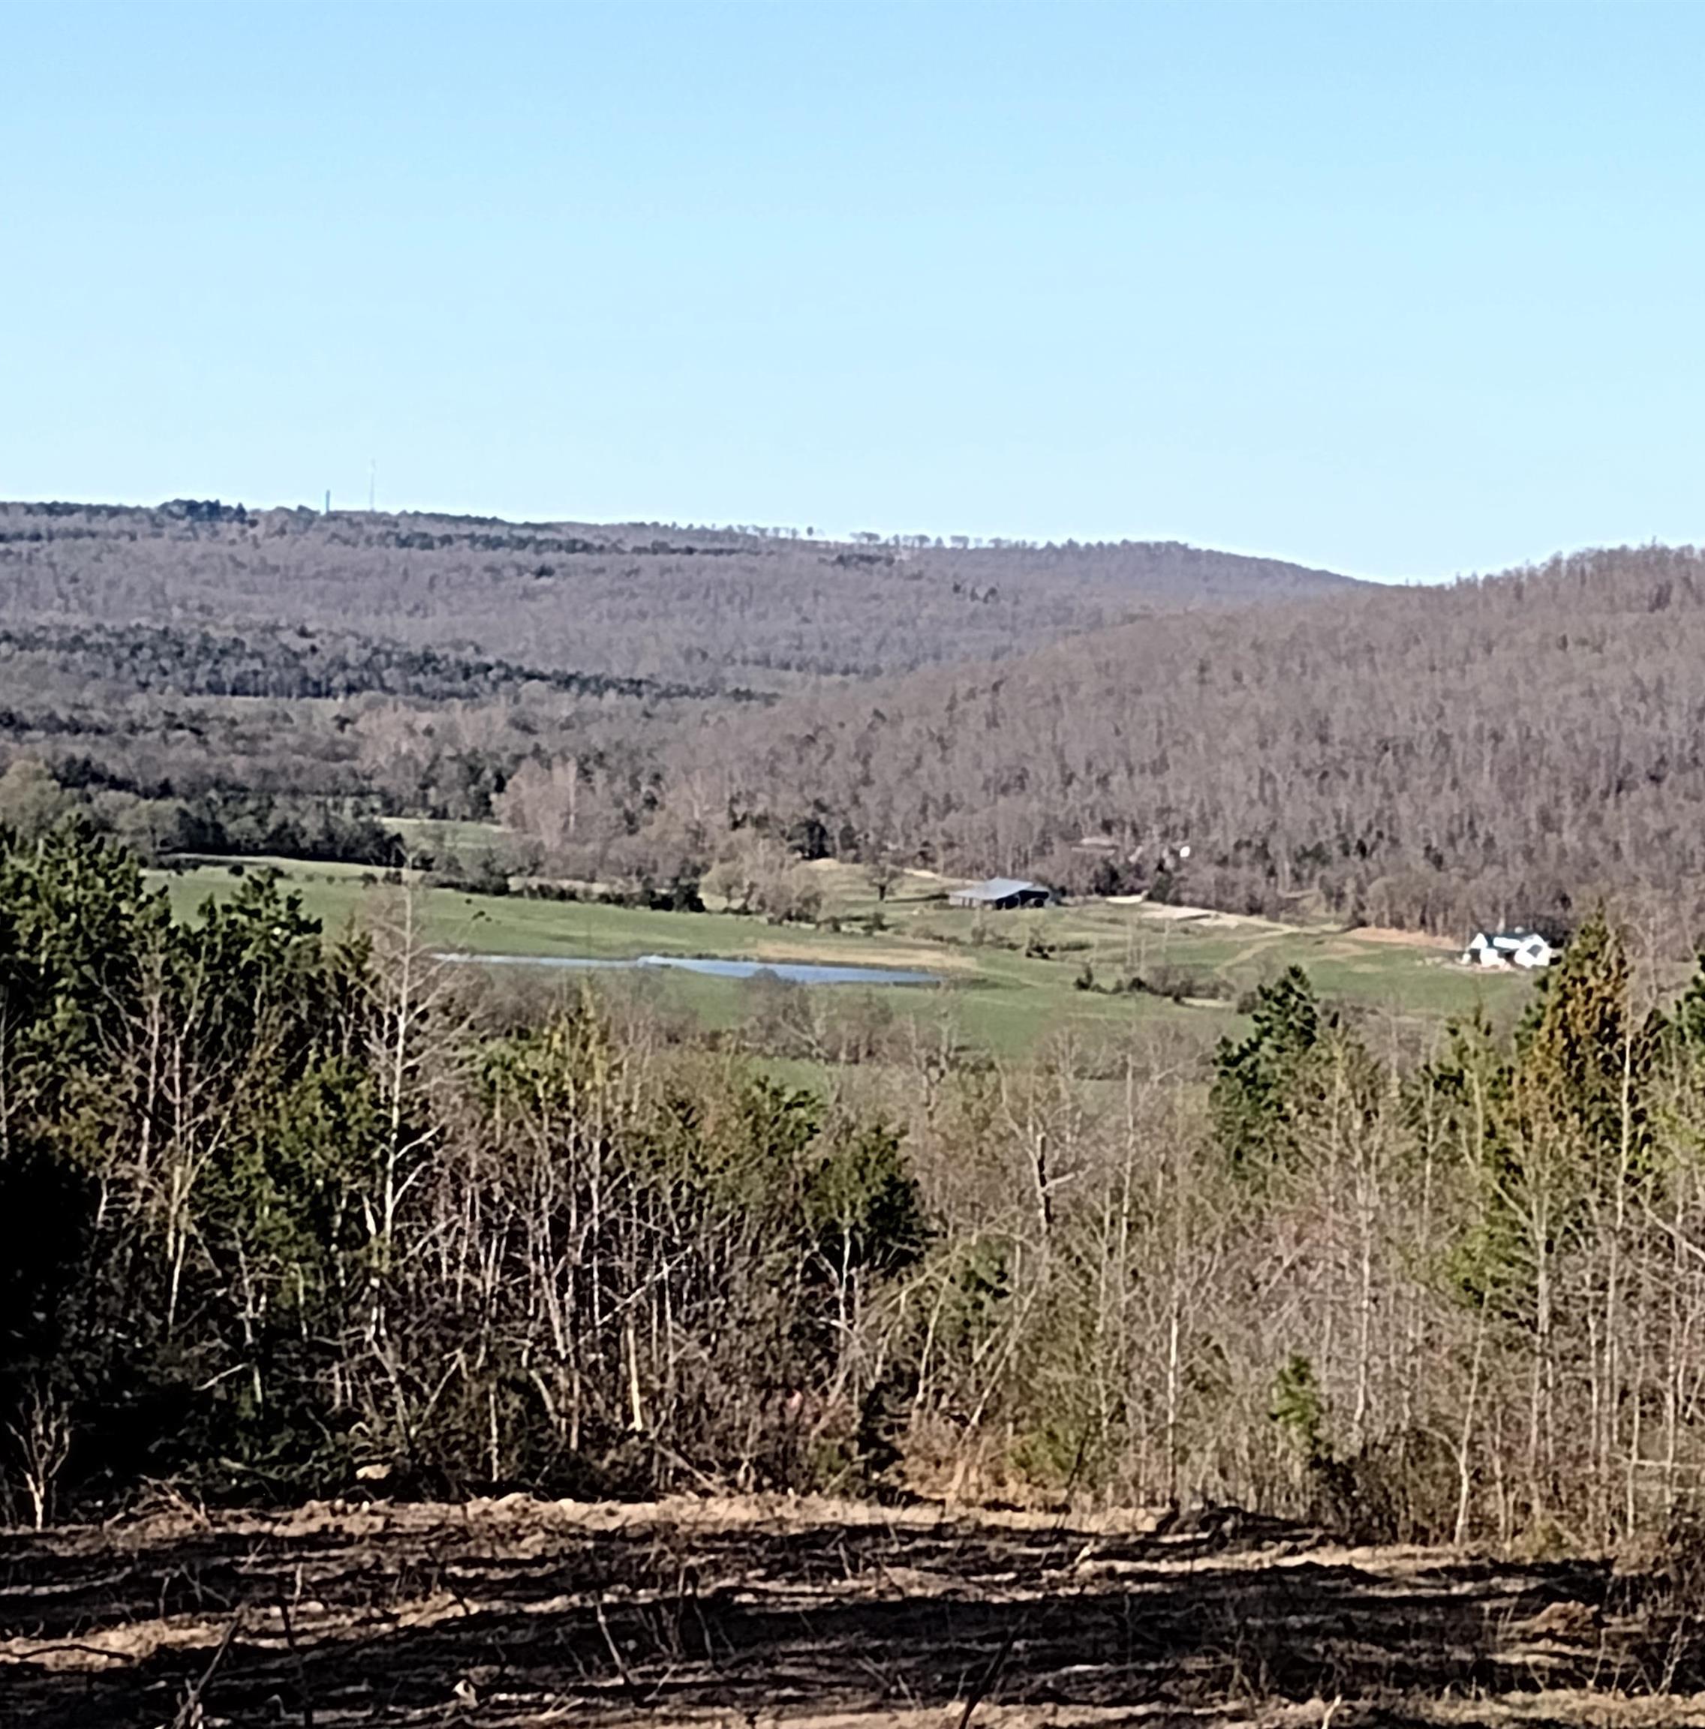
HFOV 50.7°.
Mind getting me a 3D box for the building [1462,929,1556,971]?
[{"bbox_3d":[150.000,19.300,410.000,18.000,7.000,11.500,5,8,38],"label":"building"}]

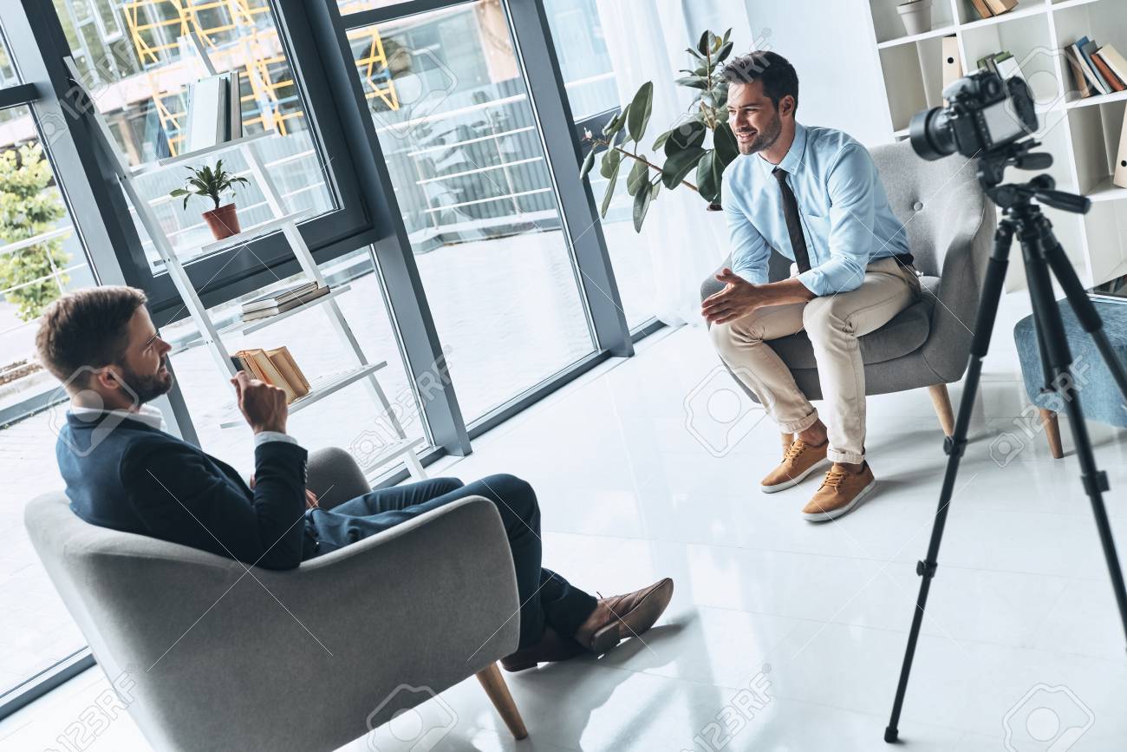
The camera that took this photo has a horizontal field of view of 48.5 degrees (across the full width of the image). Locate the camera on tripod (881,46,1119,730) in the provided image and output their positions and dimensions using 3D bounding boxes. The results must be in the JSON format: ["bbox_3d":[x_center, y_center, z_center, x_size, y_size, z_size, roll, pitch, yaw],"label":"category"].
[{"bbox_3d":[0.862,0.086,2.179,0.718,1.280,0.741,-25,18,-32],"label":"camera on tripod"}]

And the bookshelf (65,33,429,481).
[{"bbox_3d":[-0.955,-0.228,4.093,0.578,1.827,0.487,-2,20,42],"label":"bookshelf"}]

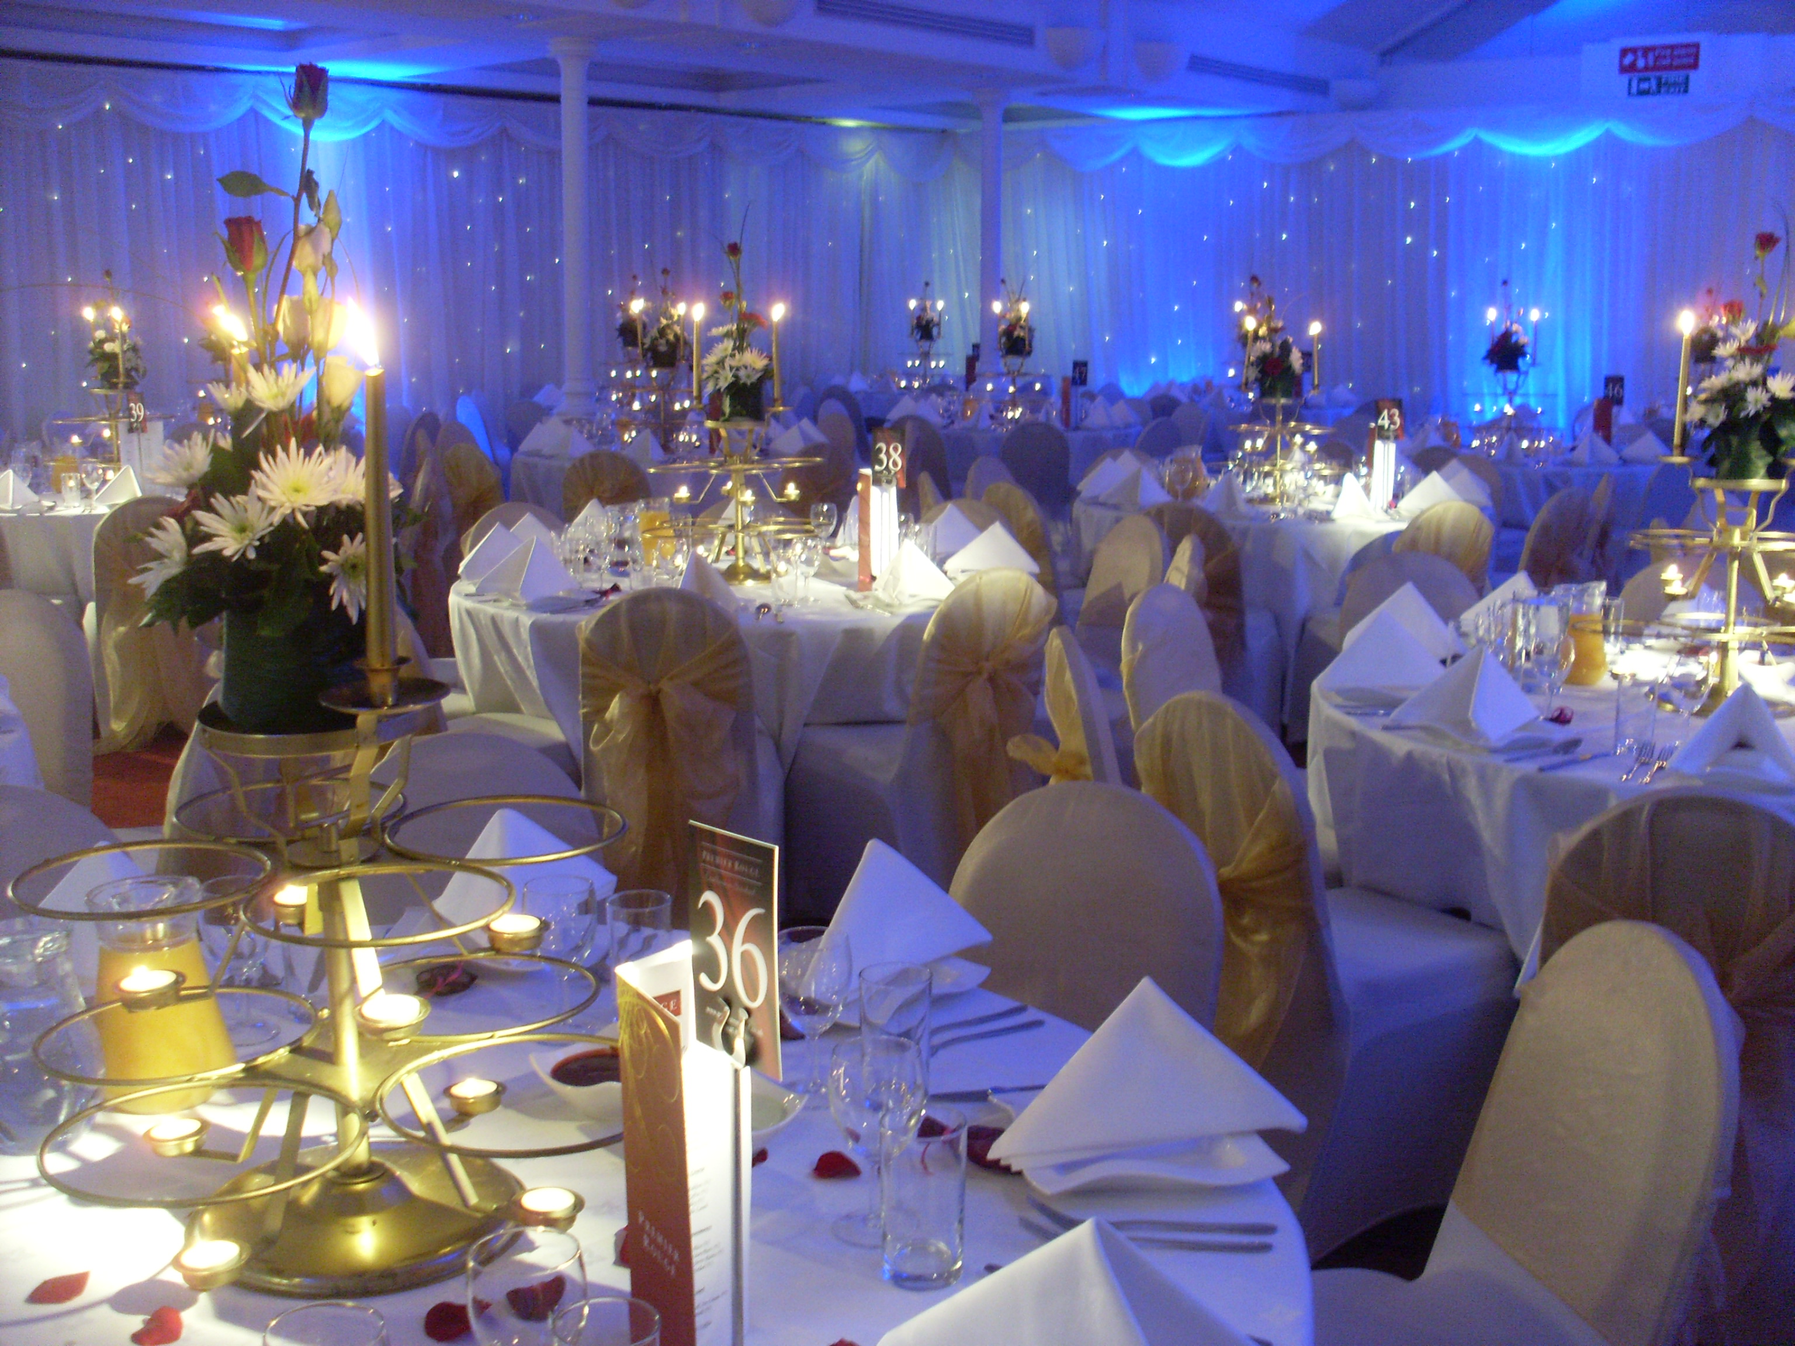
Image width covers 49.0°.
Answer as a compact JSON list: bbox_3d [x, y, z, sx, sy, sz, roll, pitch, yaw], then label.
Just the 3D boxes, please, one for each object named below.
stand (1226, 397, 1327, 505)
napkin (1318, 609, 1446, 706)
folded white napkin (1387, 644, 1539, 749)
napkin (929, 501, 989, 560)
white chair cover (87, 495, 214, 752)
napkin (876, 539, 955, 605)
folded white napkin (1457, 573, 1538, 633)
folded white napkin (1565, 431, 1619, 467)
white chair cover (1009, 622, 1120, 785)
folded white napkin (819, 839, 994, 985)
[{"bbox_3d":[1.640,-0.955,8.444,0.530,0.480,0.530,0,10,0],"label":"stand"},{"bbox_3d":[1.040,-0.062,4.222,0.296,0.152,0.160,-1,10,-8],"label":"napkin"},{"bbox_3d":[1.155,0.015,3.838,0.285,0.145,0.208,-6,12,-30],"label":"folded white napkin"},{"bbox_3d":[0.155,-0.459,6.362,0.300,0.154,0.181,-4,11,-20],"label":"napkin"},{"bbox_3d":[-2.719,-0.209,7.201,0.430,0.910,0.530,-4,11,-24],"label":"white chair cover"},{"bbox_3d":[0.011,-0.295,5.374,0.181,0.140,0.282,-7,12,-33],"label":"napkin"},{"bbox_3d":[1.546,-0.169,4.897,0.280,0.160,0.260,-2,11,-14],"label":"folded white napkin"},{"bbox_3d":[3.524,-1.153,10.069,0.201,0.139,0.281,-4,11,-20],"label":"folded white napkin"},{"bbox_3d":[0.585,0.342,4.134,0.550,0.880,0.420,1,10,4],"label":"white chair cover"},{"bbox_3d":[-0.037,0.272,2.382,0.208,0.137,0.269,5,11,26],"label":"folded white napkin"}]

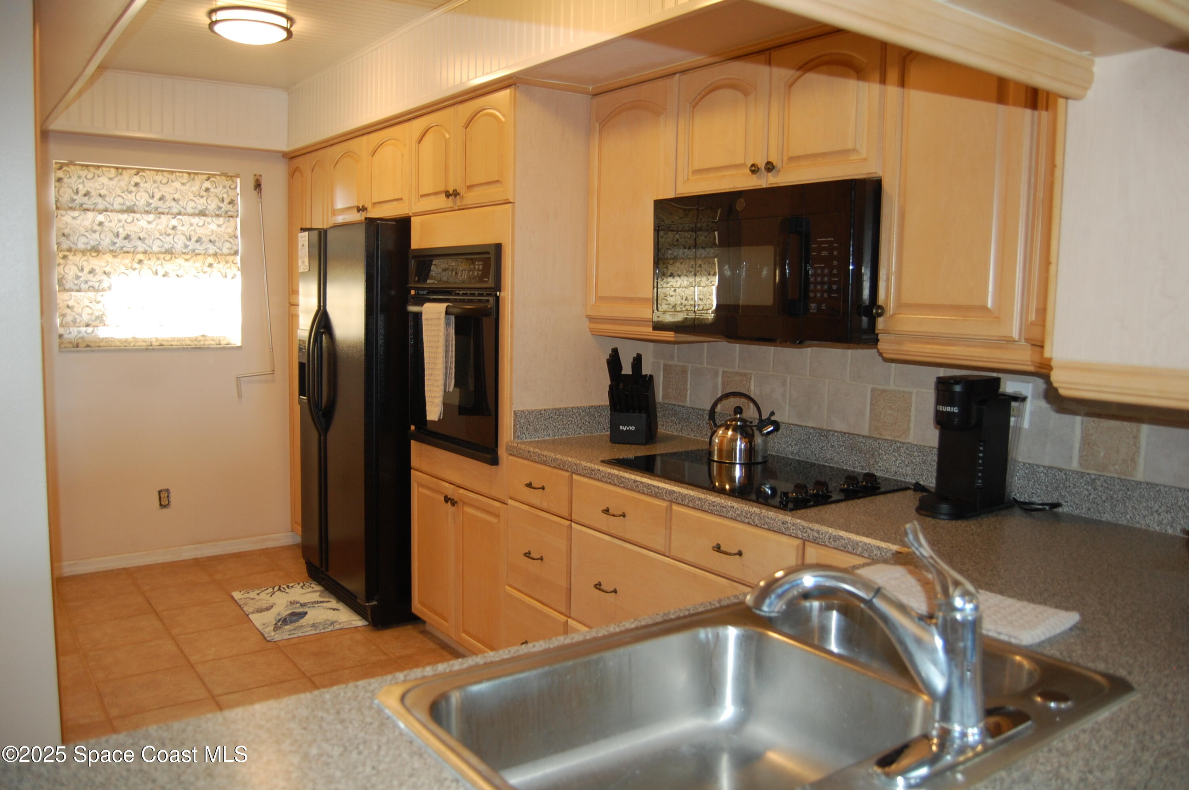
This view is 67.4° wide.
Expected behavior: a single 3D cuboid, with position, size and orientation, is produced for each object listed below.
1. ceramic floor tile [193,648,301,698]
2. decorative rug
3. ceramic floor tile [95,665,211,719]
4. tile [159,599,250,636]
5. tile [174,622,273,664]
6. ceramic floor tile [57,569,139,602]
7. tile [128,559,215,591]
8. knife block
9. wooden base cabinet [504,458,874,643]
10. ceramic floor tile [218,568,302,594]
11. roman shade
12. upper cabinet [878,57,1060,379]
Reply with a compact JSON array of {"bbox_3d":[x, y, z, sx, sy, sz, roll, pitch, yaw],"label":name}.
[{"bbox_3d":[-1.289,1.033,3.329,0.340,0.010,0.334,-3,8,-37],"label":"ceramic floor tile"},{"bbox_3d":[-1.334,0.949,3.976,0.410,0.010,0.680,-3,8,-37],"label":"decorative rug"},{"bbox_3d":[-1.547,1.044,3.134,0.333,0.010,0.334,-3,8,-37],"label":"ceramic floor tile"},{"bbox_3d":[-1.671,0.965,3.843,0.326,0.012,0.326,-3,8,-37],"label":"tile"},{"bbox_3d":[-1.484,0.998,3.591,0.337,0.010,0.324,-3,8,-37],"label":"tile"},{"bbox_3d":[-2.342,0.905,4.198,0.334,0.010,0.360,-3,8,-37],"label":"ceramic floor tile"},{"bbox_3d":[-2.066,0.898,4.371,0.326,0.012,0.345,-3,8,-37],"label":"tile"},{"bbox_3d":[0.136,0.047,3.119,0.125,0.226,0.168,3,6,12],"label":"knife block"},{"bbox_3d":[0.400,0.709,2.702,0.620,0.889,1.498,-4,8,-37],"label":"wooden base cabinet"},{"bbox_3d":[-1.598,0.919,4.289,0.326,0.012,0.326,-3,8,-37],"label":"ceramic floor tile"},{"bbox_3d":[-2.184,-0.671,4.419,0.830,0.885,0.050,-3,8,-37],"label":"roman shade"},{"bbox_3d":[0.971,-0.470,2.122,0.363,0.827,0.461,-3,8,-37],"label":"upper cabinet"}]

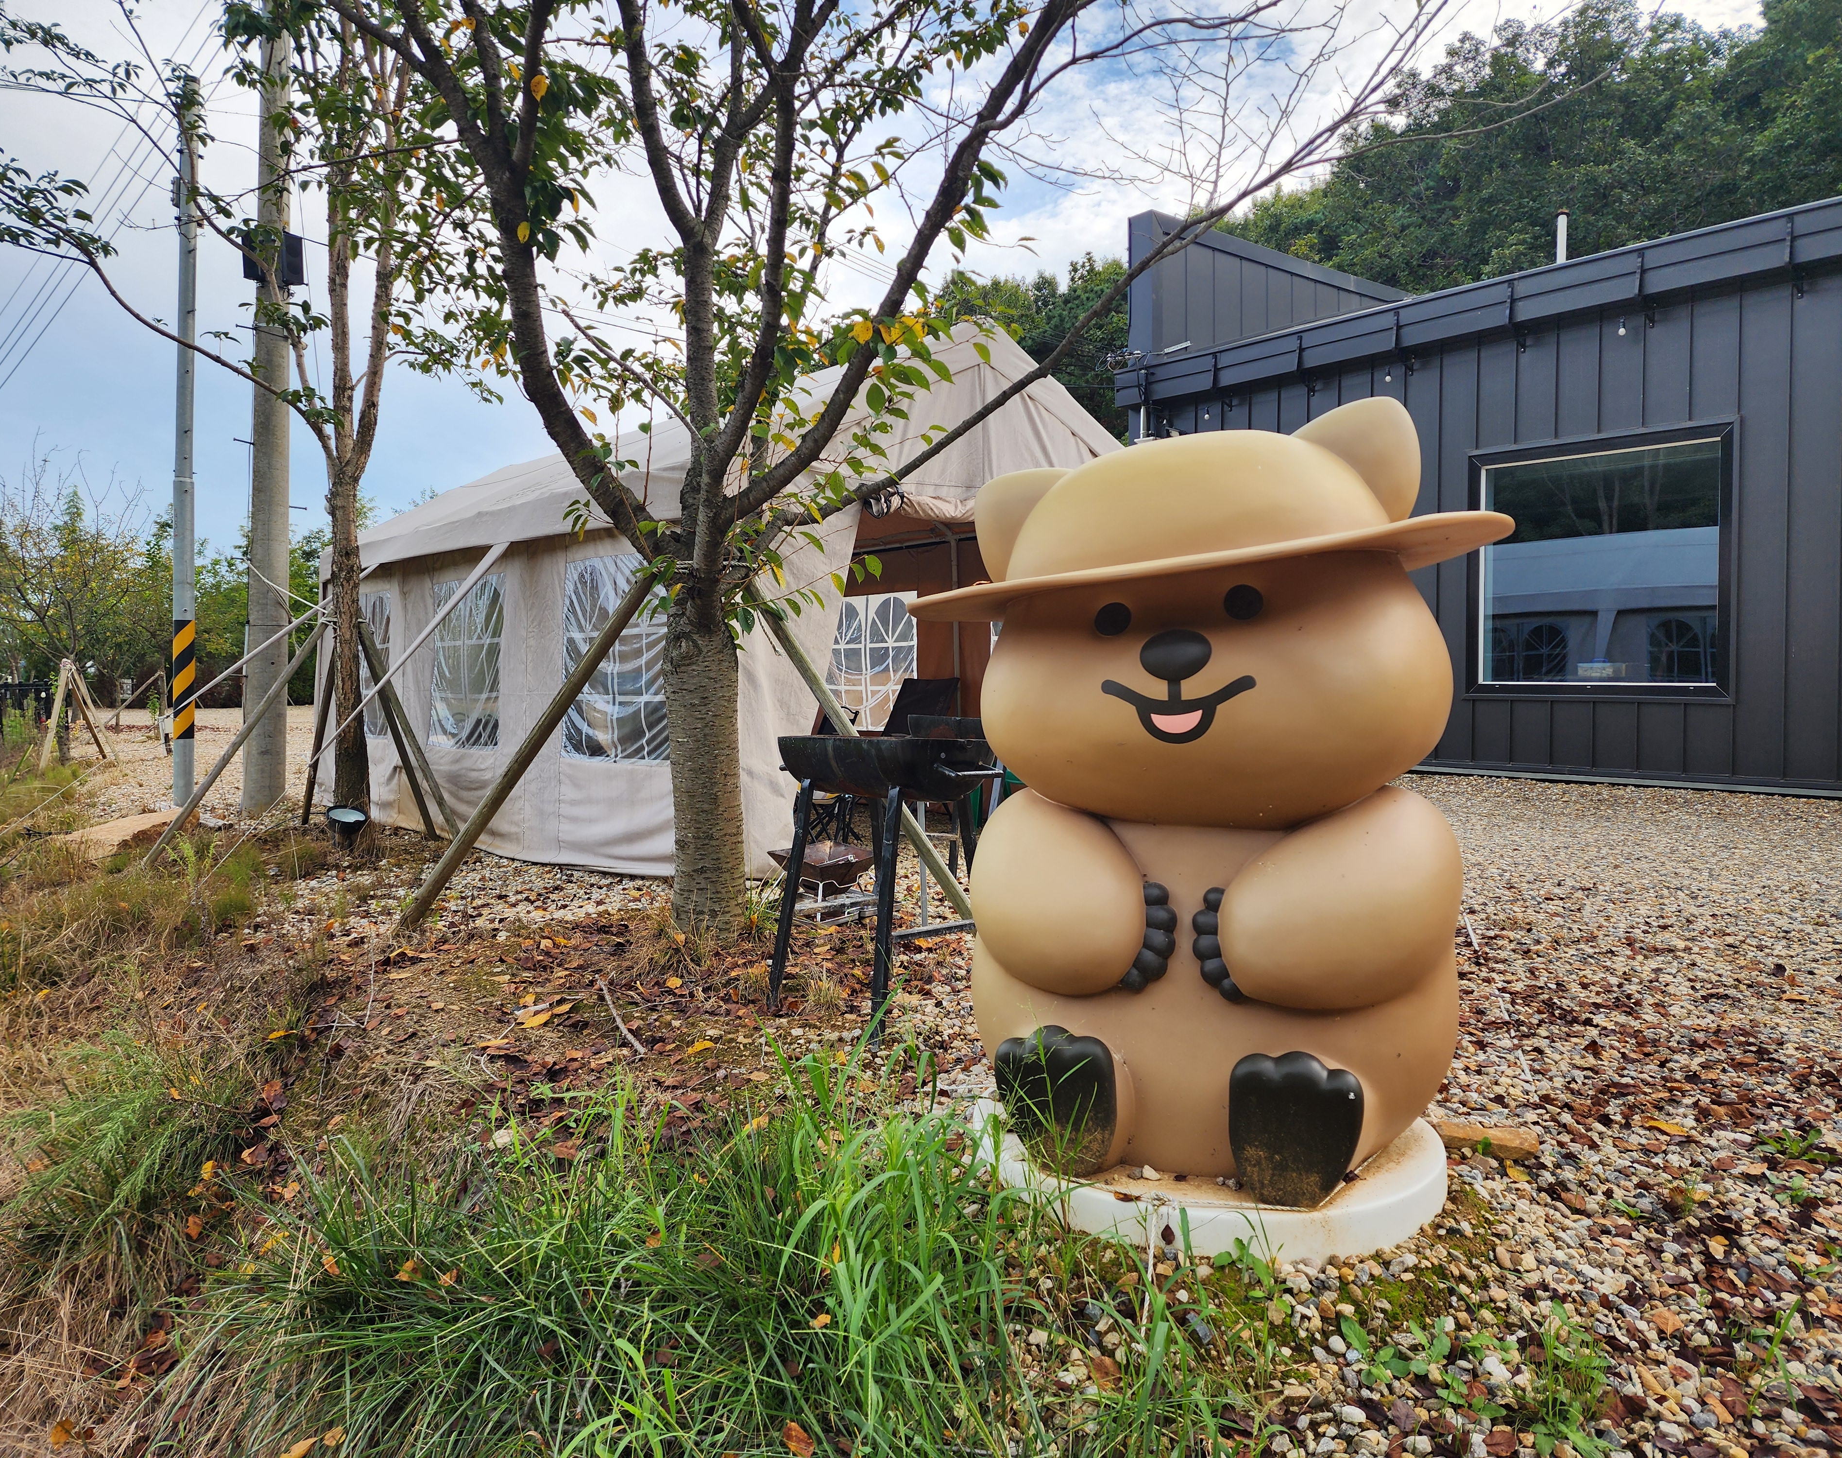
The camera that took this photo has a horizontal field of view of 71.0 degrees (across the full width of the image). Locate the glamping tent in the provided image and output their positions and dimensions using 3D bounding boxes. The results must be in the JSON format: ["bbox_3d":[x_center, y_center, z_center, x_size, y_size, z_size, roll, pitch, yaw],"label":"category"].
[{"bbox_3d":[-1.652,-0.785,9.129,3.230,2.910,6.230,-1,2,-40],"label":"glamping tent"}]

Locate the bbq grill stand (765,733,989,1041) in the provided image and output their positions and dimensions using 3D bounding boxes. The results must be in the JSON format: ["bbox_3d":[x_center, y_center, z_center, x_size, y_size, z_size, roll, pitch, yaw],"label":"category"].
[{"bbox_3d":[-0.111,0.440,3.847,0.480,0.825,0.680,0,2,-36],"label":"bbq grill stand"}]

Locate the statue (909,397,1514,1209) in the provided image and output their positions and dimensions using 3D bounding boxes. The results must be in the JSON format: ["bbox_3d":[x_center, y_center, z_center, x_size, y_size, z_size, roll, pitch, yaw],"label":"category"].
[{"bbox_3d":[0.584,0.077,2.688,1.200,1.475,1.030,2,2,25],"label":"statue"}]

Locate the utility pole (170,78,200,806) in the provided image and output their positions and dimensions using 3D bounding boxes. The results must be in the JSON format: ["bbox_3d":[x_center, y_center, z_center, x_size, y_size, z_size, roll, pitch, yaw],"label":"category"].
[{"bbox_3d":[-5.702,-2.207,10.040,0.190,5.620,0.190,1,2,-26],"label":"utility pole"}]

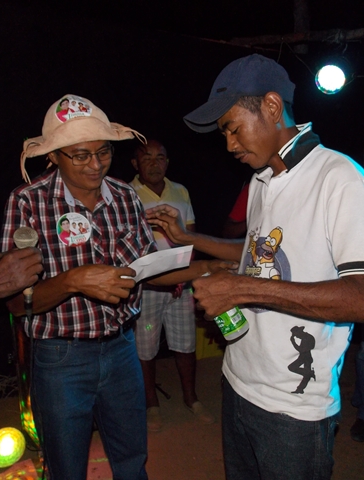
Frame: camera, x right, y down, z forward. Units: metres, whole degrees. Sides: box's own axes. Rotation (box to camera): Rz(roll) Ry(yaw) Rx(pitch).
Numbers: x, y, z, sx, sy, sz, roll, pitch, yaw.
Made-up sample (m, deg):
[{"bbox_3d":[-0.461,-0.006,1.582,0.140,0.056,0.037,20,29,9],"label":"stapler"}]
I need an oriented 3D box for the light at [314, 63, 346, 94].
[{"bbox_3d":[1.004,-1.098,2.835,0.210,0.210,0.190,5,39,28],"label":"light"}]

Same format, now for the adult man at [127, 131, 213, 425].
[{"bbox_3d":[-0.070,0.263,2.422,0.520,1.620,0.400,-1,10,-7],"label":"adult man"}]

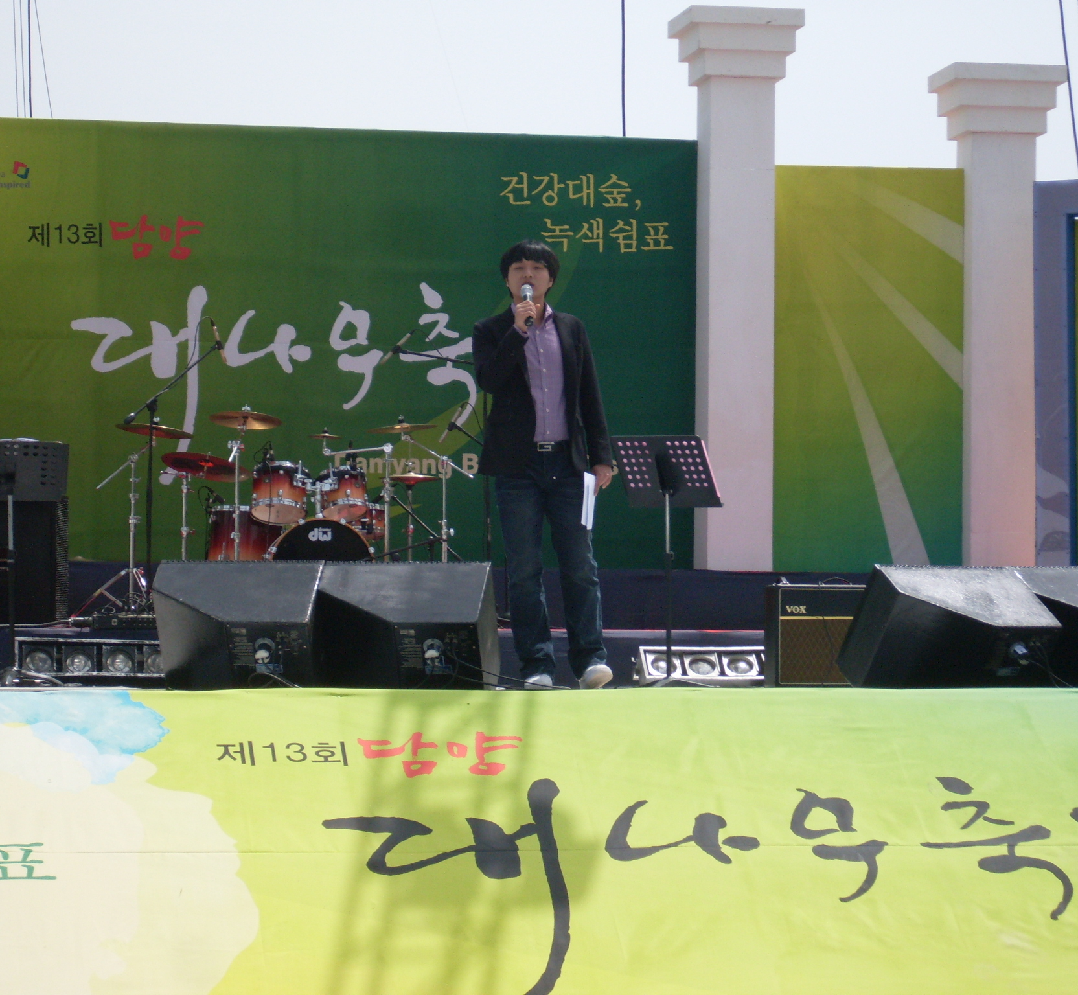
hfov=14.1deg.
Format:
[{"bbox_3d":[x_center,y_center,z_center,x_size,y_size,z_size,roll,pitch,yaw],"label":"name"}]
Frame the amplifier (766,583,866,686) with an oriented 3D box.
[{"bbox_3d":[1.277,0.599,18.850,0.530,0.450,0.250,1,-2,-9],"label":"amplifier"}]

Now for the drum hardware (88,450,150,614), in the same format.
[{"bbox_3d":[-2.267,0.223,23.800,0.450,0.980,0.450,1,-2,-9],"label":"drum hardware"}]

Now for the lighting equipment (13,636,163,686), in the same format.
[{"bbox_3d":[-1.921,0.716,19.100,0.740,0.215,0.200,1,-2,-9],"label":"lighting equipment"}]

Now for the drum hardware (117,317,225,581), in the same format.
[{"bbox_3d":[-1.974,-0.115,23.600,0.600,1.680,0.500,1,-2,-18],"label":"drum hardware"}]

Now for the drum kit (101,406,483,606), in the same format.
[{"bbox_3d":[-1.412,0.119,24.400,2.120,1.280,1.550,1,-2,-7],"label":"drum kit"}]

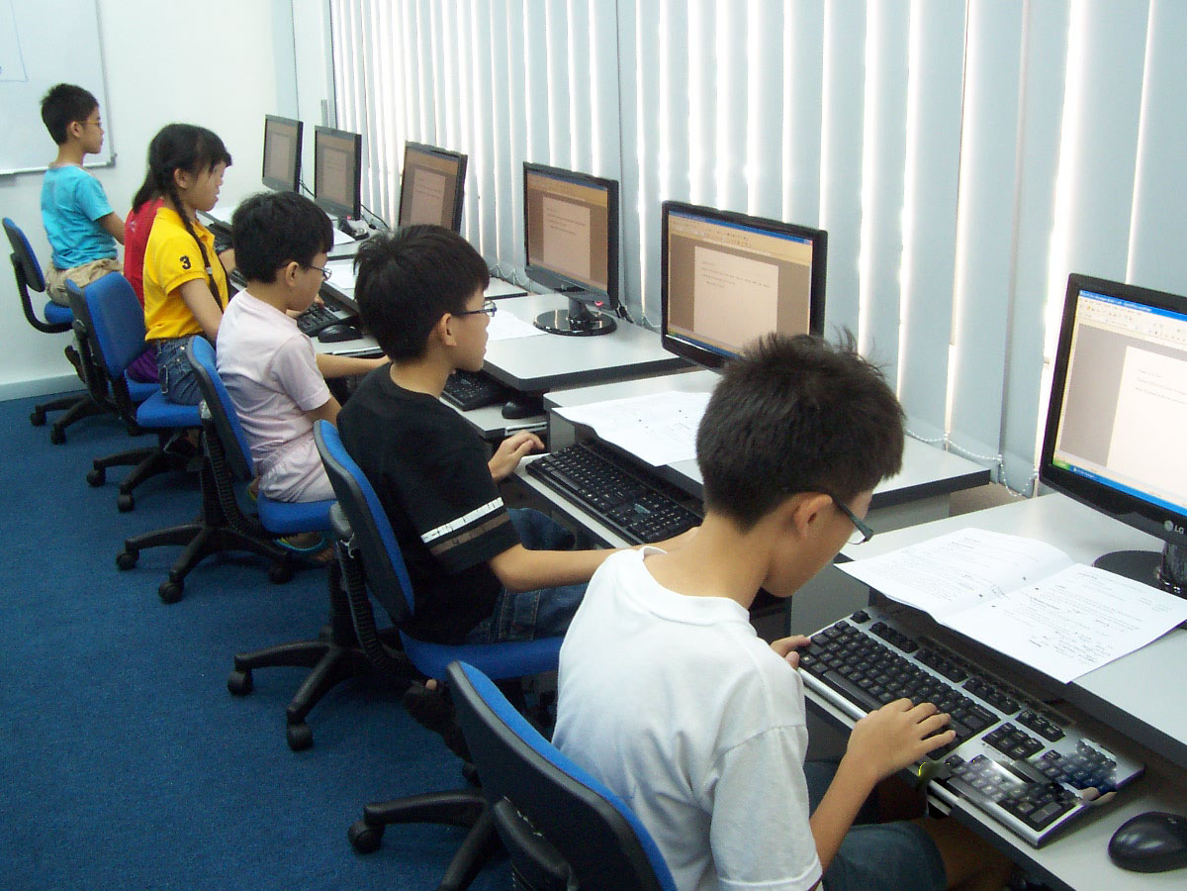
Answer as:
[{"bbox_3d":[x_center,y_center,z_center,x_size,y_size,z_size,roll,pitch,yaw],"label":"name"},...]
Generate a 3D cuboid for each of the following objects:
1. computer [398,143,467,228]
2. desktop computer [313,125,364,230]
[{"bbox_3d":[-0.500,-0.776,4.157,0.210,0.391,0.445,-11,20,-29],"label":"computer"},{"bbox_3d":[-0.962,-1.020,4.937,0.210,0.394,0.445,-12,21,-29],"label":"desktop computer"}]

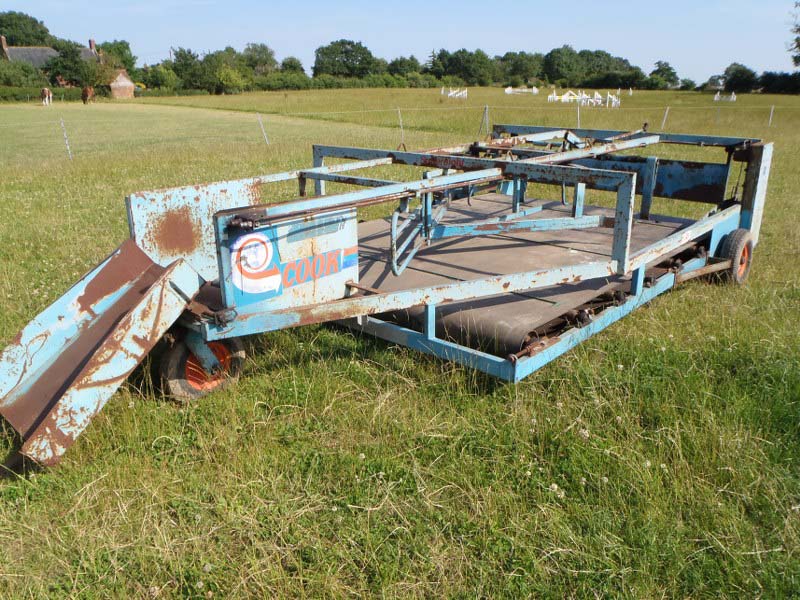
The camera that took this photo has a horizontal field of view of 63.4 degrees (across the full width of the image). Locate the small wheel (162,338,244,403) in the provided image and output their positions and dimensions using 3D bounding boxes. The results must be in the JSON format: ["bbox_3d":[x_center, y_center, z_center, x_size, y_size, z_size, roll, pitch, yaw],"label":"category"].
[{"bbox_3d":[-0.985,0.321,3.270,0.410,0.410,0.110,-19,25,-40],"label":"small wheel"}]

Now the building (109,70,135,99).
[{"bbox_3d":[-32.400,-25.255,75.554,2.500,3.300,3.200,-12,22,-28],"label":"building"}]

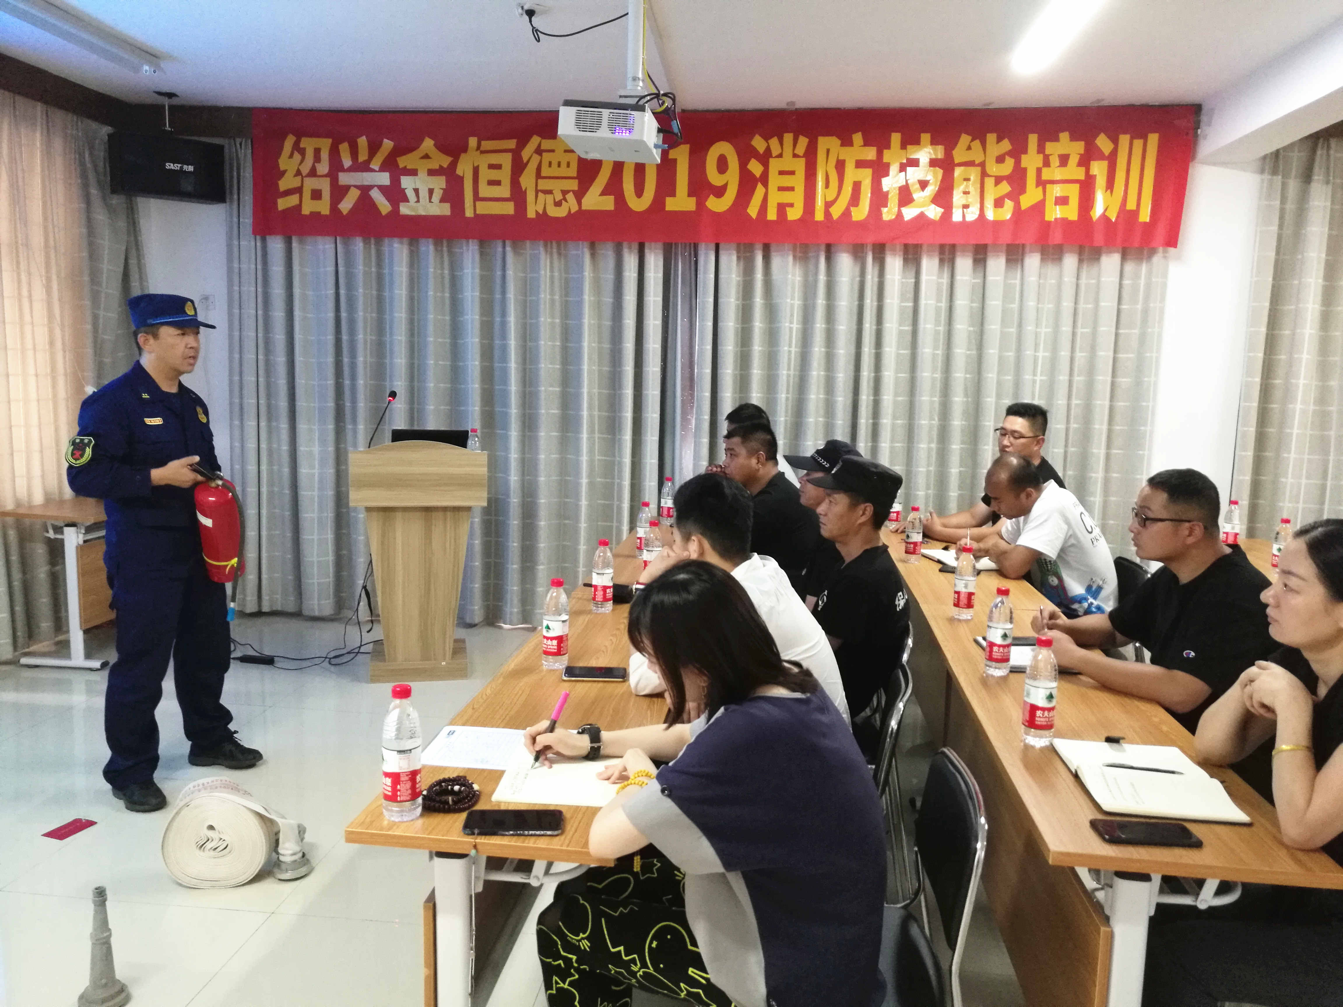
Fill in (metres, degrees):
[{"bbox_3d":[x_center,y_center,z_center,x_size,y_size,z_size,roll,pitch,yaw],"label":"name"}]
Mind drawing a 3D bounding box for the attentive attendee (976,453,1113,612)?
[{"bbox_3d":[1.454,0.396,4.187,0.680,1.200,0.540,4,8,20],"label":"attentive attendee"}]

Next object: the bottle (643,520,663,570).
[{"bbox_3d":[-0.063,0.178,3.746,0.064,0.231,0.064,2,8,6],"label":"bottle"}]

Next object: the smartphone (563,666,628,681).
[{"bbox_3d":[-0.193,0.435,2.662,0.156,0.009,0.077,1,8,0],"label":"smartphone"}]

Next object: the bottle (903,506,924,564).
[{"bbox_3d":[0.996,0.128,4.291,0.066,0.230,0.066,1,8,0],"label":"bottle"}]

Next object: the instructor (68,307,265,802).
[{"bbox_3d":[-1.721,0.135,3.607,0.490,1.700,0.540,4,8,19],"label":"instructor"}]

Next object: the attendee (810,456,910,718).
[{"bbox_3d":[0.383,0.473,3.350,0.740,1.265,0.520,3,8,10],"label":"attendee"}]

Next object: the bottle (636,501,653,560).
[{"bbox_3d":[-0.109,0.108,4.255,0.064,0.231,0.064,2,8,6],"label":"bottle"}]

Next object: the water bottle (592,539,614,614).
[{"bbox_3d":[-0.214,0.228,3.310,0.066,0.230,0.066,1,8,0],"label":"water bottle"}]

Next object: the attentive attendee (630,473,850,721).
[{"bbox_3d":[0.225,0.539,2.828,0.660,1.240,0.540,4,8,18],"label":"attentive attendee"}]

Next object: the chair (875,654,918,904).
[{"bbox_3d":[0.341,0.785,2.756,0.520,0.800,0.460,3,8,10],"label":"chair"}]

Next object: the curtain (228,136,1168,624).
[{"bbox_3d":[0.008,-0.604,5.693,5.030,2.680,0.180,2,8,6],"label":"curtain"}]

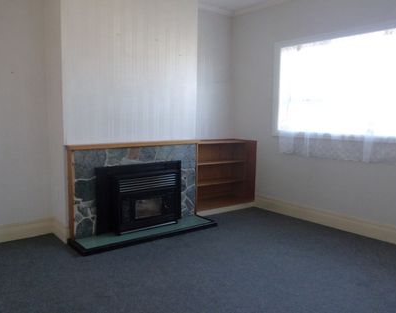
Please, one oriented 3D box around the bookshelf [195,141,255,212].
[{"bbox_3d":[0.260,0.231,4.657,1.062,0.904,0.408,-4,8,-38],"label":"bookshelf"}]

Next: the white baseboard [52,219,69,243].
[{"bbox_3d":[-1.383,0.738,3.405,0.024,0.180,0.420,-4,8,-38],"label":"white baseboard"}]

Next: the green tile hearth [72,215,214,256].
[{"bbox_3d":[-0.520,0.802,3.576,1.524,0.048,0.426,-4,8,-38],"label":"green tile hearth"}]

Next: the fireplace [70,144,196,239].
[{"bbox_3d":[-0.597,0.317,3.662,1.524,0.920,0.252,-4,8,-38],"label":"fireplace"}]

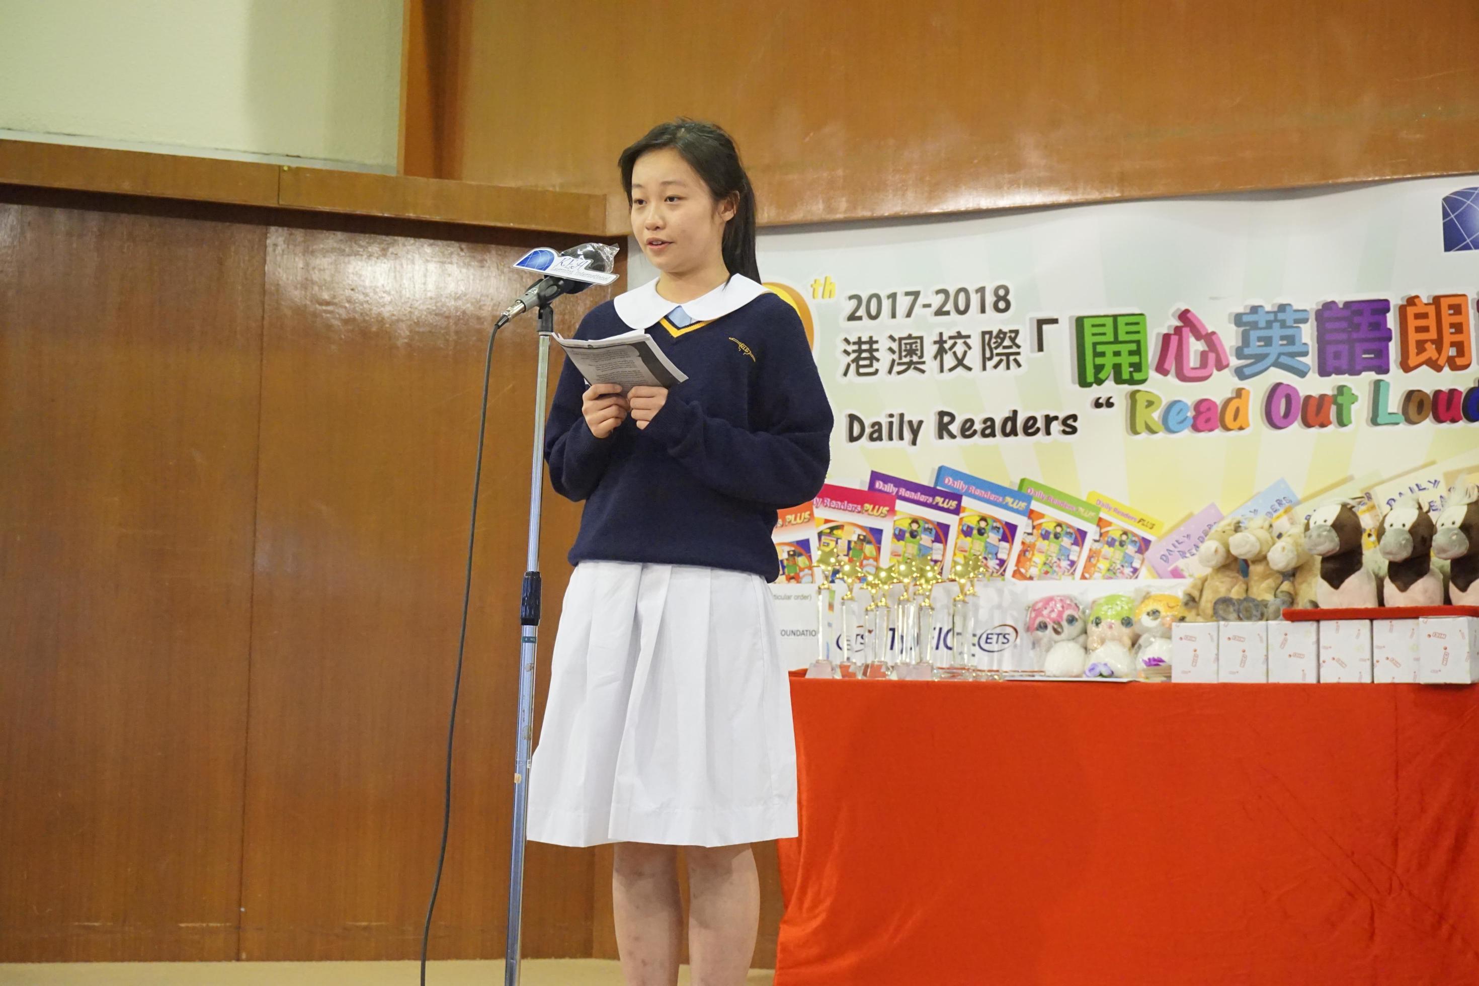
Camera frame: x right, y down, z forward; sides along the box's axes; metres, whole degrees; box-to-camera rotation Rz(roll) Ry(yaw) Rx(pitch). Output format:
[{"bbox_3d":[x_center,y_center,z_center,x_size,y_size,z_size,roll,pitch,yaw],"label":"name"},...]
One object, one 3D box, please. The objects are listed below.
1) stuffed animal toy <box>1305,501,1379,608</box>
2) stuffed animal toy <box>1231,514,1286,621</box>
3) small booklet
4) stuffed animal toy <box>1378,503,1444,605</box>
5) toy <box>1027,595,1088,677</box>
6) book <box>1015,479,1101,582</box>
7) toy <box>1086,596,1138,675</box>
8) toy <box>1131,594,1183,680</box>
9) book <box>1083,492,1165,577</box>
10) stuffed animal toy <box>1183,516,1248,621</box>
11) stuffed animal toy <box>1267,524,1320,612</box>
[{"bbox_3d":[1.139,0.119,4.872,0.118,0.205,0.135,-2,-7,32],"label":"stuffed animal toy"},{"bbox_3d":[0.985,0.145,4.932,0.108,0.200,0.130,-1,-6,22],"label":"stuffed animal toy"},{"bbox_3d":[-0.173,-0.195,3.820,0.157,0.016,0.185,-4,-27,19],"label":"small booklet"},{"bbox_3d":[1.253,0.115,4.819,0.118,0.205,0.135,-3,-7,33],"label":"stuffed animal toy"},{"bbox_3d":[0.631,0.284,5.130,0.115,0.163,0.115,0,-6,9],"label":"toy"},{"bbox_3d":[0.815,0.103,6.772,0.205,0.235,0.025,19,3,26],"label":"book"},{"bbox_3d":[0.732,0.282,5.084,0.105,0.163,0.115,0,-6,9],"label":"toy"},{"bbox_3d":[0.822,0.280,5.053,0.112,0.168,0.115,1,-6,3],"label":"toy"},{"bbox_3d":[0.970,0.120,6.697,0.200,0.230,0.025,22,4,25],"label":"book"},{"bbox_3d":[0.913,0.146,4.967,0.112,0.200,0.130,-1,-6,24],"label":"stuffed animal toy"},{"bbox_3d":[1.056,0.149,4.910,0.108,0.190,0.130,-1,-6,24],"label":"stuffed animal toy"}]

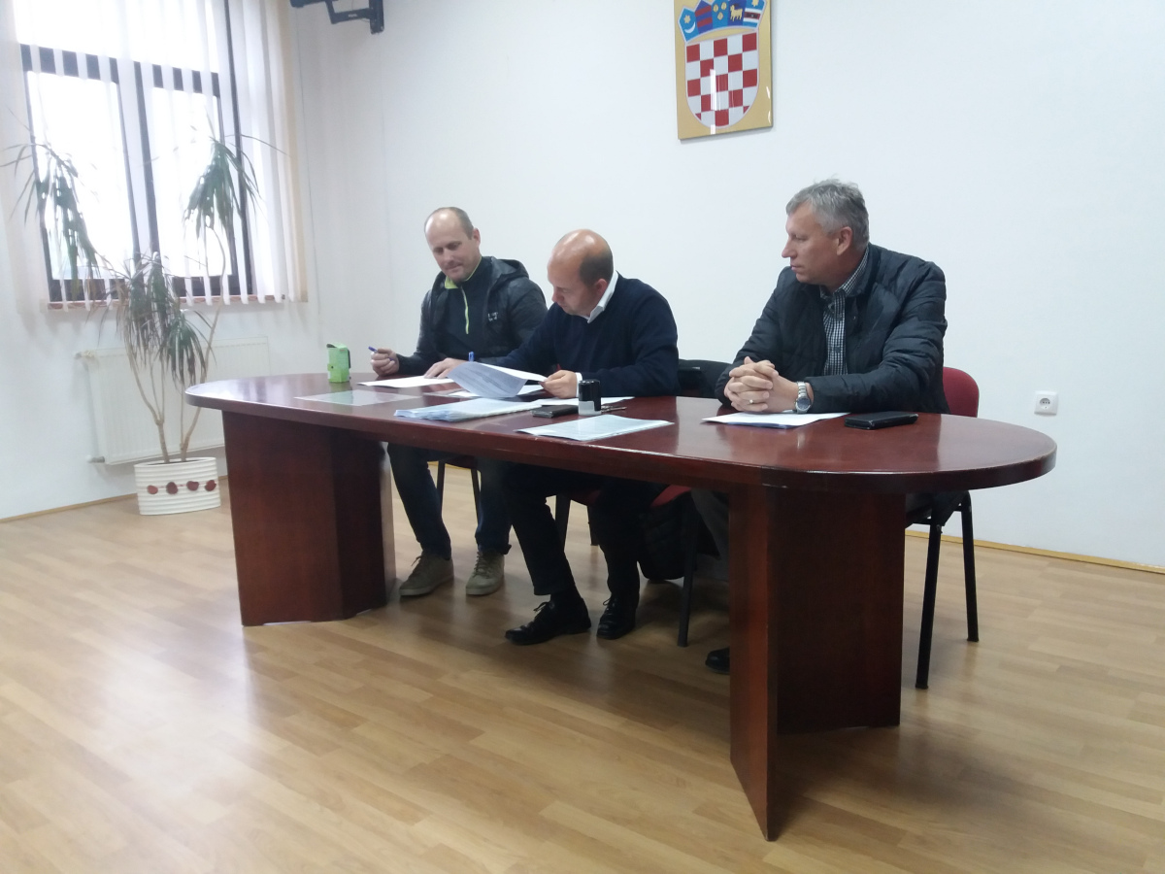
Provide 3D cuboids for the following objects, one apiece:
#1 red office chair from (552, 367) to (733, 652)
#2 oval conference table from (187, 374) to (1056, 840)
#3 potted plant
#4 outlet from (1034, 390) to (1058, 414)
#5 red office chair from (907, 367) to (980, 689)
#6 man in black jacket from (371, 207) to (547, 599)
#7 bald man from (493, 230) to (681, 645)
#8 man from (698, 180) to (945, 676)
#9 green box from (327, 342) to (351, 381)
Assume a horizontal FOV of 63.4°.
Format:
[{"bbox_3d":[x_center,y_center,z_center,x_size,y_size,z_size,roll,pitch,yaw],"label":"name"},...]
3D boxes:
[{"bbox_3d":[0.233,0.171,3.044,0.540,0.810,0.570,6,12,39],"label":"red office chair"},{"bbox_3d":[-0.211,0.280,2.633,2.790,0.760,0.730,7,13,41],"label":"oval conference table"},{"bbox_3d":[-2.075,-0.548,4.638,0.800,1.850,1.170,6,12,39],"label":"potted plant"},{"bbox_3d":[1.696,-0.125,3.444,0.081,0.081,0.015,6,12,39],"label":"outlet"},{"bbox_3d":[0.812,0.209,2.711,0.540,0.810,0.570,6,12,39],"label":"red office chair"},{"bbox_3d":[-0.381,-0.147,3.417,0.660,1.350,0.660,5,12,34],"label":"man in black jacket"},{"bbox_3d":[0.059,-0.019,2.941,0.640,1.230,0.660,7,13,42],"label":"bald man"},{"bbox_3d":[0.634,-0.001,2.490,0.630,1.310,0.680,7,13,42],"label":"man"},{"bbox_3d":[-0.885,-0.272,3.418,0.072,0.141,0.045,6,12,38],"label":"green box"}]

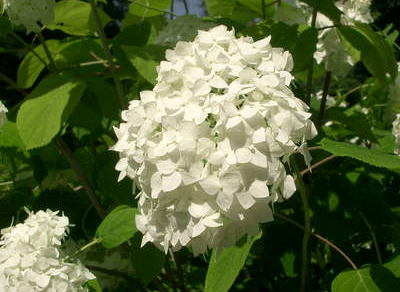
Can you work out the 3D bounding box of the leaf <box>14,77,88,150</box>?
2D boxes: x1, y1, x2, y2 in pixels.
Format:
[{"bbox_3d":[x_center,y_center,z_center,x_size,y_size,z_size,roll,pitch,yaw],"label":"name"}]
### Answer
[{"bbox_3d":[-0.138,-0.031,0.660,0.058,0.092,0.020,27,-28,19],"label":"leaf"}]

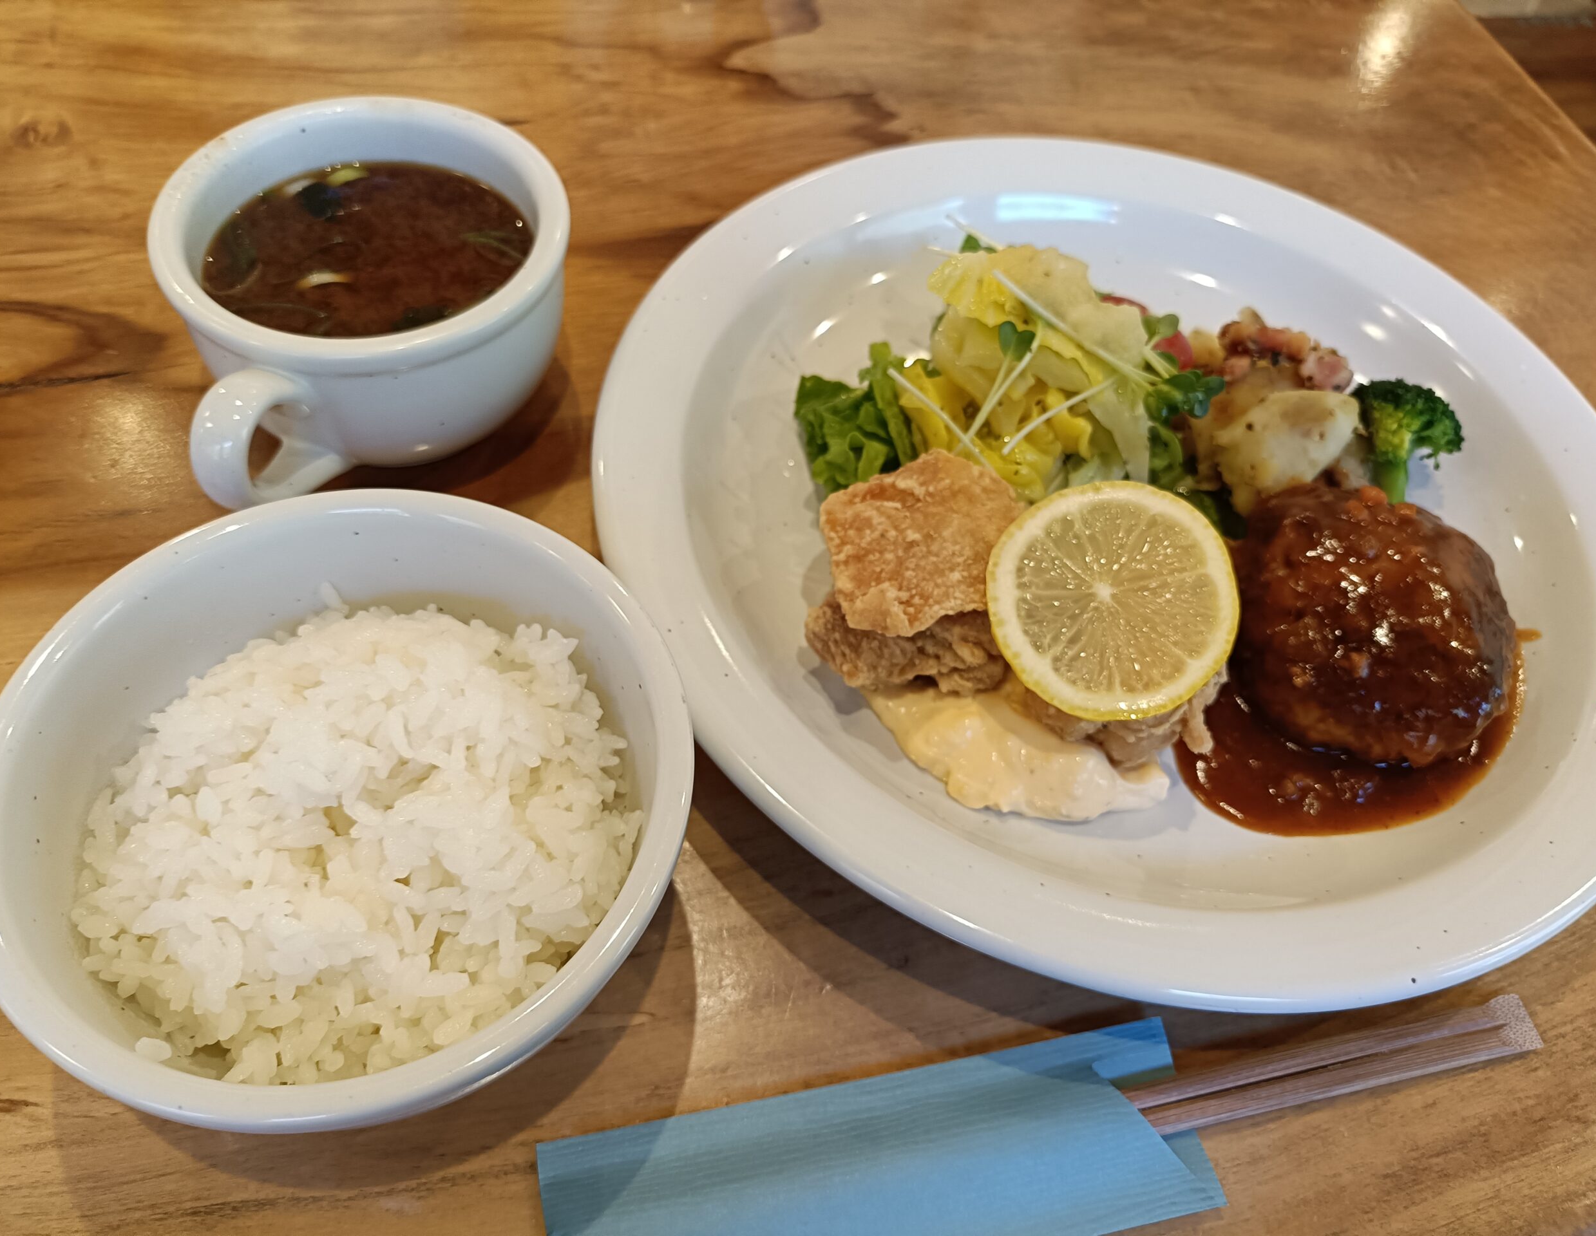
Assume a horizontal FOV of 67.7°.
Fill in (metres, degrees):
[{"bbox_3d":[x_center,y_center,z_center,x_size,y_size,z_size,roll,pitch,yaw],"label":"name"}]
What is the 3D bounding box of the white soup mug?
[{"bbox_3d":[-0.118,-0.078,0.325,0.103,0.060,0.126,20,56,6],"label":"white soup mug"}]

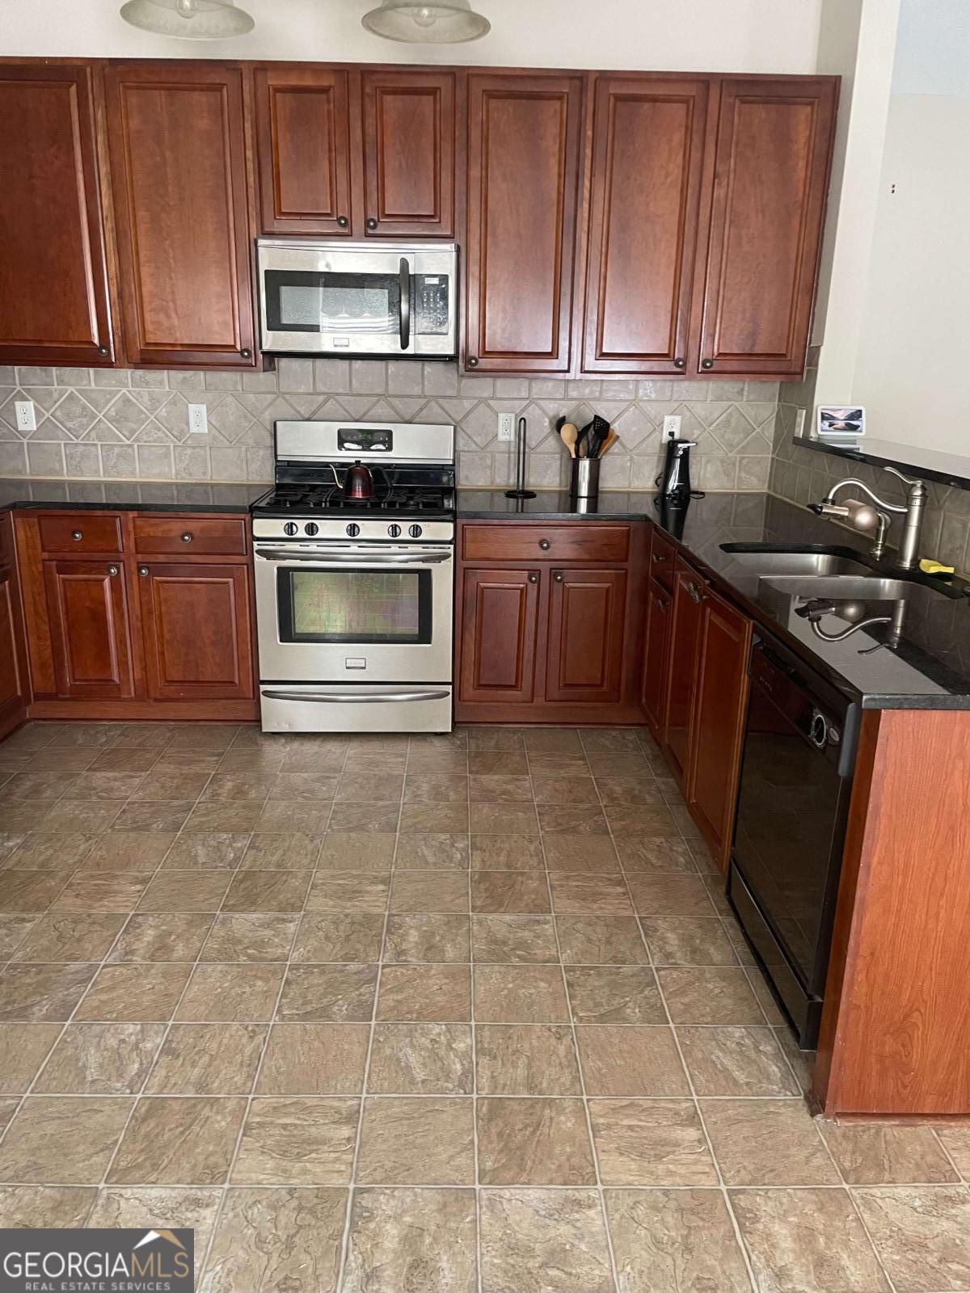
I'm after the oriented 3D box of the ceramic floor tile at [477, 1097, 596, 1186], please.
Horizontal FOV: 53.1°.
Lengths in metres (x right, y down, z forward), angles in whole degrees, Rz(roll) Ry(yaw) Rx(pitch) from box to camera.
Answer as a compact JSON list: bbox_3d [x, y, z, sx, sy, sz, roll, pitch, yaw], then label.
[{"bbox_3d":[0.097,0.970,1.901,0.226,0.010,0.226,1,17,-2],"label":"ceramic floor tile"}]

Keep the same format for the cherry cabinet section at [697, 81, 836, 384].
[{"bbox_3d":[1.067,-1.610,3.842,0.427,1.059,0.336,1,17,0],"label":"cherry cabinet section"}]

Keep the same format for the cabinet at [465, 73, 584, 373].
[{"bbox_3d":[0.139,-1.613,3.819,0.457,1.058,0.342,1,17,-2],"label":"cabinet"}]

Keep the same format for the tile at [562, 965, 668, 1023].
[{"bbox_3d":[0.314,0.841,2.346,0.226,0.010,0.226,1,17,-2],"label":"tile"}]

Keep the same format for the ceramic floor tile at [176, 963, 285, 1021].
[{"bbox_3d":[-0.607,0.836,2.344,0.222,0.010,0.222,1,17,-2],"label":"ceramic floor tile"}]

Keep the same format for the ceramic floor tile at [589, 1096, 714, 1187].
[{"bbox_3d":[0.328,0.983,1.930,0.228,0.010,0.227,1,17,-2],"label":"ceramic floor tile"}]

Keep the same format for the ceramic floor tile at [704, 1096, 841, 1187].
[{"bbox_3d":[0.559,0.988,1.938,0.222,0.010,0.222,1,17,-2],"label":"ceramic floor tile"}]

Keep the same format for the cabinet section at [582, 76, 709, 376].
[{"bbox_3d":[0.600,-1.621,3.838,0.428,1.059,0.336,1,17,0],"label":"cabinet section"}]

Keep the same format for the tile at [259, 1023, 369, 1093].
[{"bbox_3d":[-0.370,0.907,2.129,0.228,0.010,0.227,1,17,-2],"label":"tile"}]

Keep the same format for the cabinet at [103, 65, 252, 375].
[{"bbox_3d":[-1.125,-1.632,3.780,0.534,1.053,0.342,1,17,-2],"label":"cabinet"}]

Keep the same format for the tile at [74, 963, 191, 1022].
[{"bbox_3d":[-0.829,0.828,2.312,0.226,0.010,0.226,1,17,-2],"label":"tile"}]

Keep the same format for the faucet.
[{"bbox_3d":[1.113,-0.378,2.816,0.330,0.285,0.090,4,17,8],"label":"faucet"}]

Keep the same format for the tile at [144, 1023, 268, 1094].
[{"bbox_3d":[-0.594,0.896,2.100,0.226,0.010,0.226,1,17,-2],"label":"tile"}]

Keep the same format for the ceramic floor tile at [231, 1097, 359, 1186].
[{"bbox_3d":[-0.365,0.974,1.910,0.222,0.010,0.222,1,17,-2],"label":"ceramic floor tile"}]

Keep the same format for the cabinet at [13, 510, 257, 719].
[{"bbox_3d":[-1.357,-0.177,4.083,0.896,0.867,0.623,1,17,-1],"label":"cabinet"}]

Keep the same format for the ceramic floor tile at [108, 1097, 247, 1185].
[{"bbox_3d":[-0.595,0.970,1.903,0.222,0.010,0.222,1,17,-2],"label":"ceramic floor tile"}]

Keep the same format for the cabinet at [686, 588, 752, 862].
[{"bbox_3d":[0.951,0.217,2.748,0.600,0.750,0.460,1,17,-2],"label":"cabinet"}]

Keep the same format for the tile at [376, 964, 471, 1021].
[{"bbox_3d":[-0.145,0.844,2.355,0.228,0.010,0.227,1,17,-2],"label":"tile"}]

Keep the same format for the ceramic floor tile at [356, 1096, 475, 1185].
[{"bbox_3d":[-0.132,0.967,1.895,0.226,0.010,0.226,1,17,-2],"label":"ceramic floor tile"}]

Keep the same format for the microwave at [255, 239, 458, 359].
[{"bbox_3d":[-0.481,-1.363,3.859,0.758,0.408,0.395,1,17,-1],"label":"microwave"}]

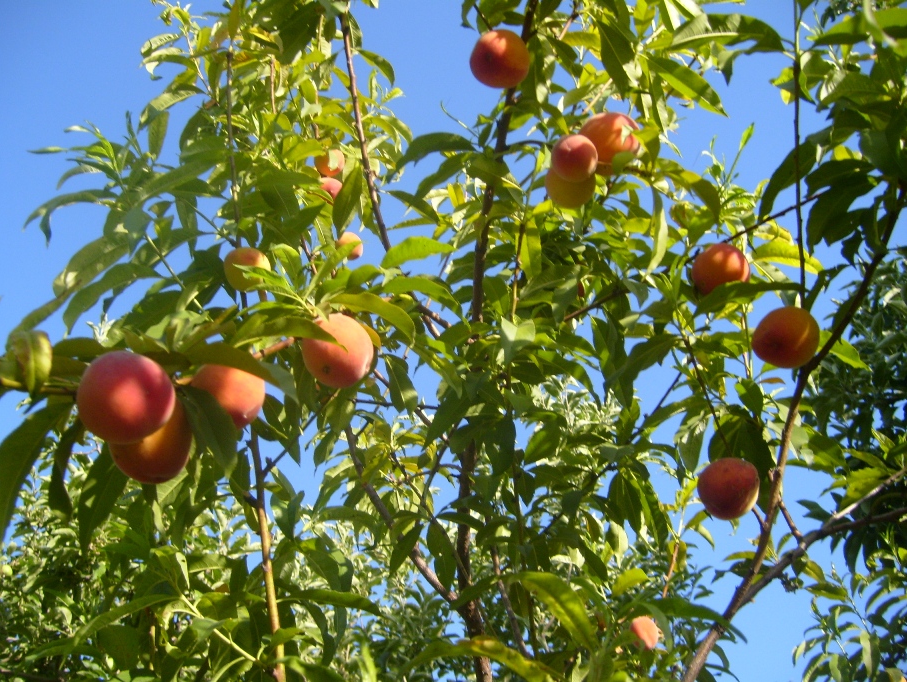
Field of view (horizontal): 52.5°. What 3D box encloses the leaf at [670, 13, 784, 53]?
[{"bbox_3d":[0.309,-0.349,1.040,0.123,0.025,0.034,5,-28,19],"label":"leaf"}]

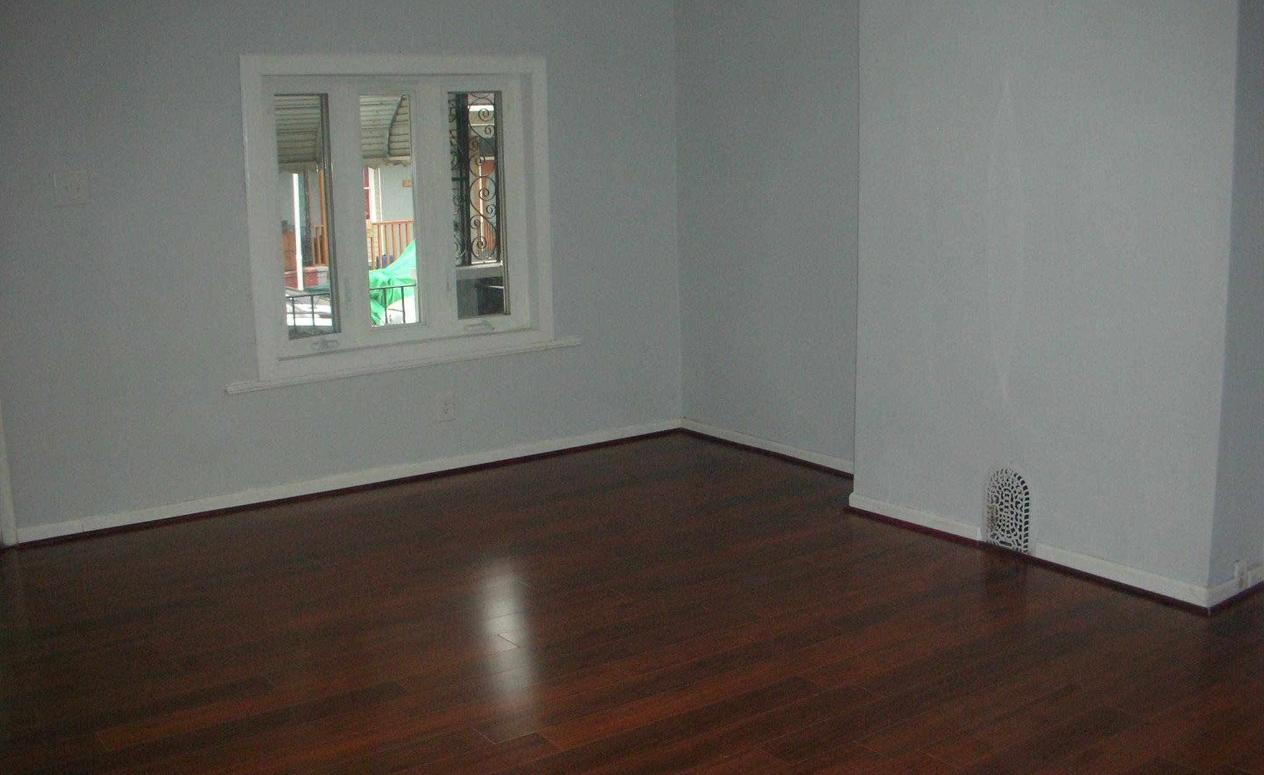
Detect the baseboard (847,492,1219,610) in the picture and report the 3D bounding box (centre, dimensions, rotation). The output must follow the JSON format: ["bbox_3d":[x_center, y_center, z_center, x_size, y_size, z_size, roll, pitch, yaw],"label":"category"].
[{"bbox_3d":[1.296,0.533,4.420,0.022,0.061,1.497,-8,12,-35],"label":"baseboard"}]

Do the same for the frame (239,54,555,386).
[{"bbox_3d":[-0.980,-0.768,5.552,1.416,1.300,0.100,-8,12,-35],"label":"frame"}]

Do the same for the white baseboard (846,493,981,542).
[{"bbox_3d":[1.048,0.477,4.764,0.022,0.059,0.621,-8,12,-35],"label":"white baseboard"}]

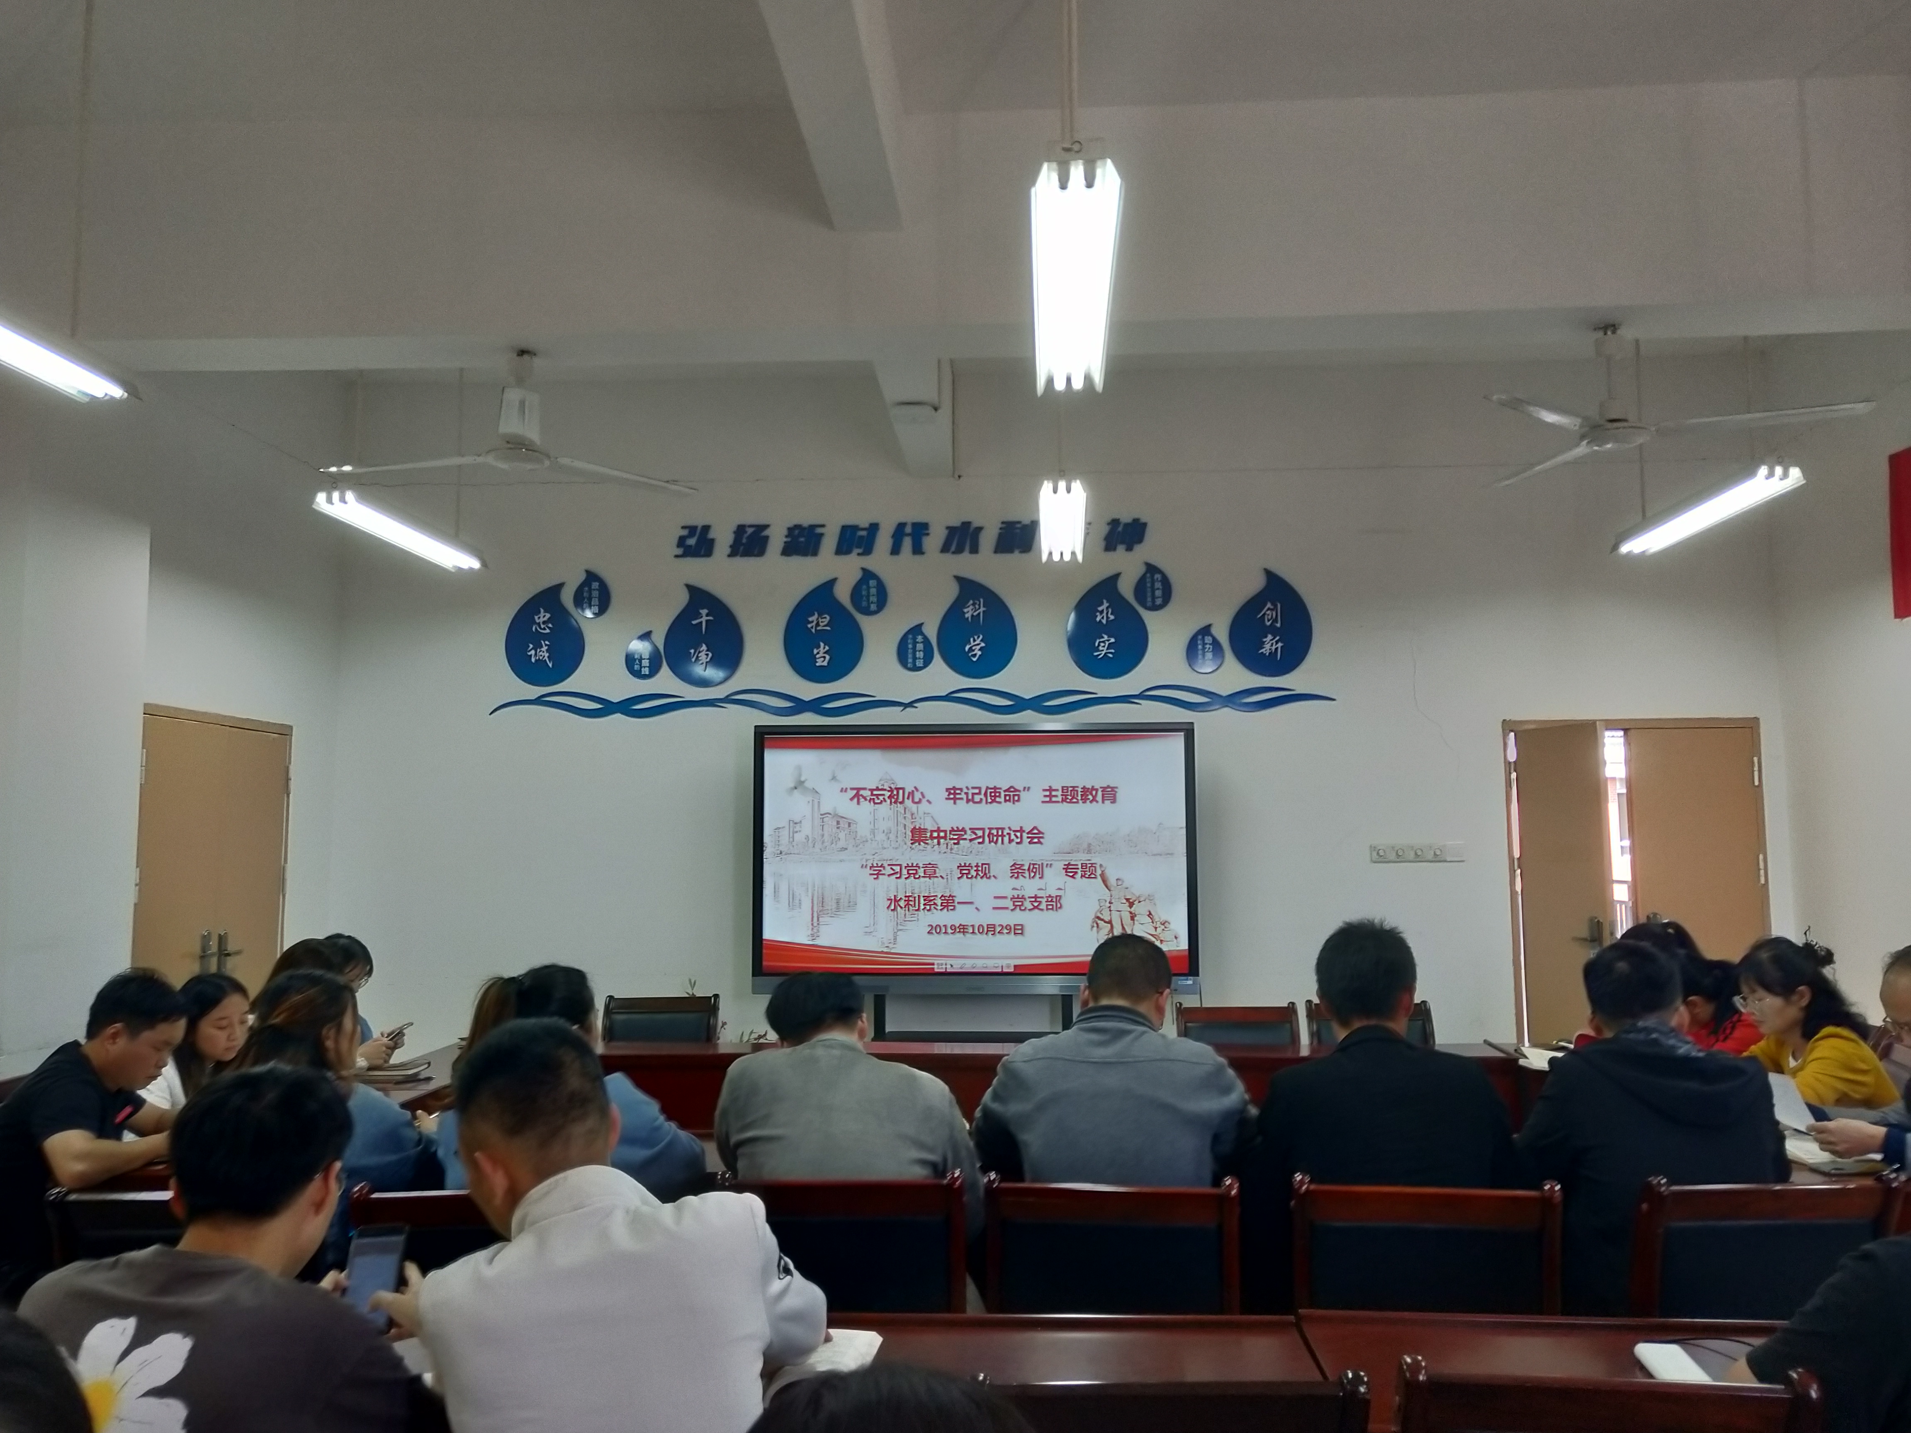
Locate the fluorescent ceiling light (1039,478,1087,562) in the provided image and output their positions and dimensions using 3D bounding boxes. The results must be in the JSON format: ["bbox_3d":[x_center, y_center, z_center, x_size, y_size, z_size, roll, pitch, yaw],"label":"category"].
[{"bbox_3d":[0.430,-0.777,5.520,0.180,0.085,1.210,-1,-5,4],"label":"fluorescent ceiling light"}]

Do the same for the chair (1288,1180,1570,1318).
[{"bbox_3d":[0.855,1.274,2.596,0.460,0.905,0.550,-1,-5,8],"label":"chair"}]

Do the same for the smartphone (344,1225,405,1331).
[{"bbox_3d":[-0.836,0.810,1.980,0.075,0.158,0.009,4,-31,-9],"label":"smartphone"}]

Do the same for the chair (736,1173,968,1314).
[{"bbox_3d":[-0.185,1.329,2.748,0.470,0.925,0.550,-1,-5,4],"label":"chair"}]

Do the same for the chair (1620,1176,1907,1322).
[{"bbox_3d":[1.492,1.308,2.745,0.468,0.890,0.540,0,-6,-5],"label":"chair"}]

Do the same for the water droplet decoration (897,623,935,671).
[{"bbox_3d":[-0.192,-0.338,6.755,0.180,0.247,0.020,-1,-6,4],"label":"water droplet decoration"}]

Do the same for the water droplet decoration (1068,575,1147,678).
[{"bbox_3d":[0.735,-0.439,6.697,0.396,0.520,0.020,-1,-6,4],"label":"water droplet decoration"}]

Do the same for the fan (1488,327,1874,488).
[{"bbox_3d":[1.930,-0.943,4.012,1.140,0.362,1.120,-1,-5,4],"label":"fan"}]

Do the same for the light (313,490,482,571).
[{"bbox_3d":[-2.210,-0.751,5.620,0.180,0.085,1.210,-1,-5,4],"label":"light"}]

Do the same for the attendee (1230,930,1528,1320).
[{"bbox_3d":[0.858,1.105,2.839,0.547,1.374,0.720,-1,-5,4],"label":"attendee"}]

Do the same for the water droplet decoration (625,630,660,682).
[{"bbox_3d":[-1.545,-0.302,6.851,0.189,0.251,0.020,-1,-6,4],"label":"water droplet decoration"}]

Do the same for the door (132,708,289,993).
[{"bbox_3d":[-3.102,1.044,5.721,0.070,2.080,1.080,-1,-5,4],"label":"door"}]

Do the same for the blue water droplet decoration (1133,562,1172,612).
[{"bbox_3d":[0.917,-0.600,6.391,0.176,0.235,0.020,-1,-5,4],"label":"blue water droplet decoration"}]

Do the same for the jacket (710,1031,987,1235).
[{"bbox_3d":[-0.213,0.979,2.823,0.540,0.656,0.460,0,-5,-2],"label":"jacket"}]

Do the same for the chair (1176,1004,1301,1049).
[{"bbox_3d":[1.083,1.535,5.069,0.468,0.890,0.540,-1,-6,3],"label":"chair"}]

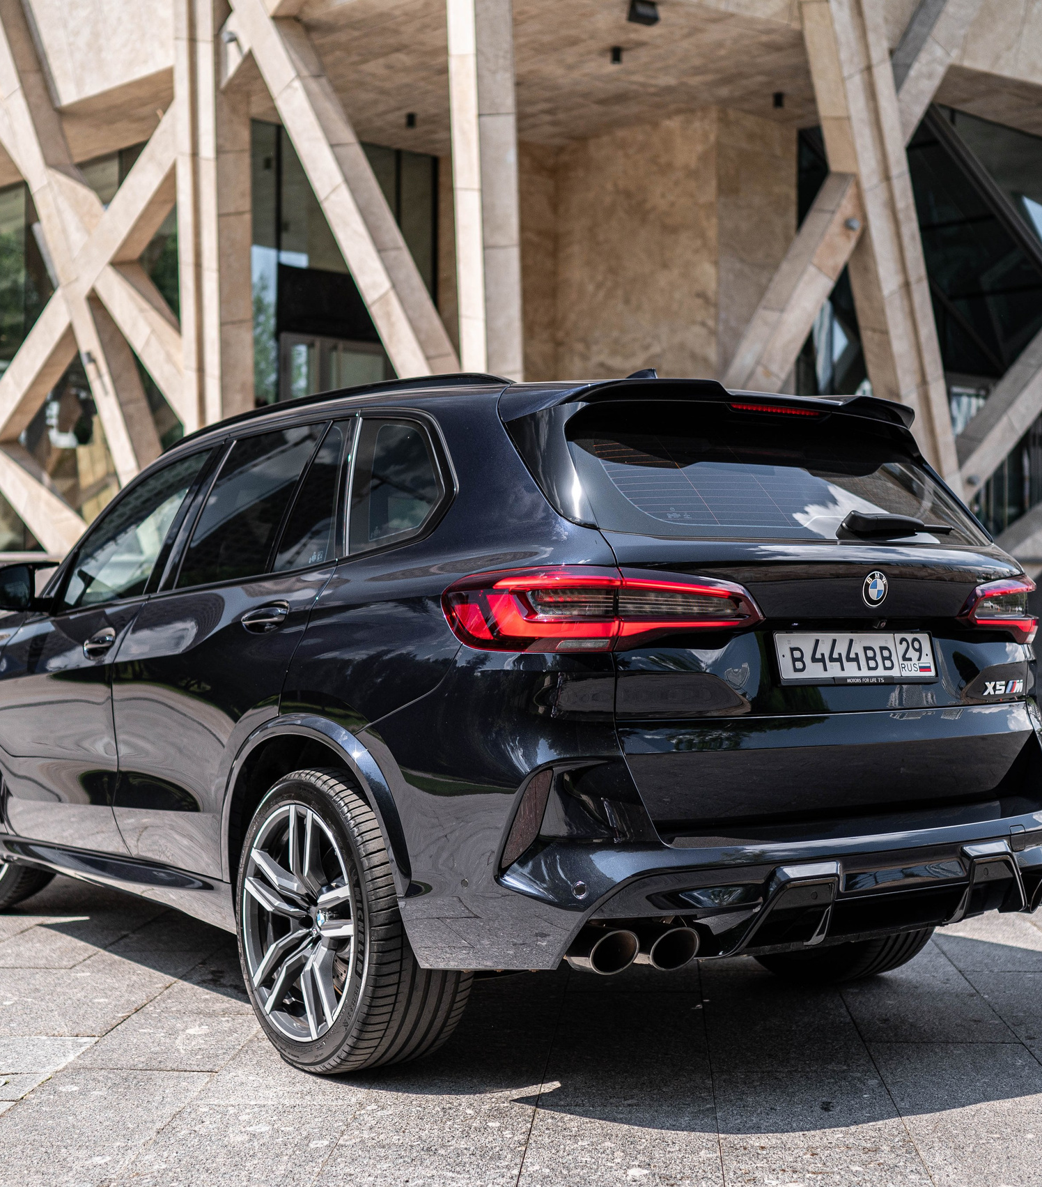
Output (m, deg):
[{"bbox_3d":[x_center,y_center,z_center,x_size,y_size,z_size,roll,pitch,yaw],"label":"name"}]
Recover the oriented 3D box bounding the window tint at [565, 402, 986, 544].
[{"bbox_3d":[0.670,-0.281,4.256,1.300,0.404,0.089,0,-35,-36],"label":"window tint"}]

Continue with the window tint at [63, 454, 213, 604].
[{"bbox_3d":[-1.259,-0.197,5.594,0.059,0.522,0.749,29,-18,-32],"label":"window tint"}]

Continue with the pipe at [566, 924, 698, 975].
[{"bbox_3d":[0.221,0.753,3.704,0.235,0.105,0.200,0,-2,-36],"label":"pipe"}]

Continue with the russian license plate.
[{"bbox_3d":[0.795,0.150,4.078,0.530,0.125,0.020,0,-8,-36],"label":"russian license plate"}]

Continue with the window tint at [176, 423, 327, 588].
[{"bbox_3d":[-0.768,-0.242,4.917,0.059,0.473,0.640,29,-18,-32],"label":"window tint"}]

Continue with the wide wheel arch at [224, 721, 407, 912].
[{"bbox_3d":[-0.502,0.556,4.245,0.099,0.512,0.916,0,-2,-36],"label":"wide wheel arch"}]

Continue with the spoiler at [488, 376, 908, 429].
[{"bbox_3d":[0.541,-0.465,4.436,1.231,0.123,0.355,0,-2,-36],"label":"spoiler"}]

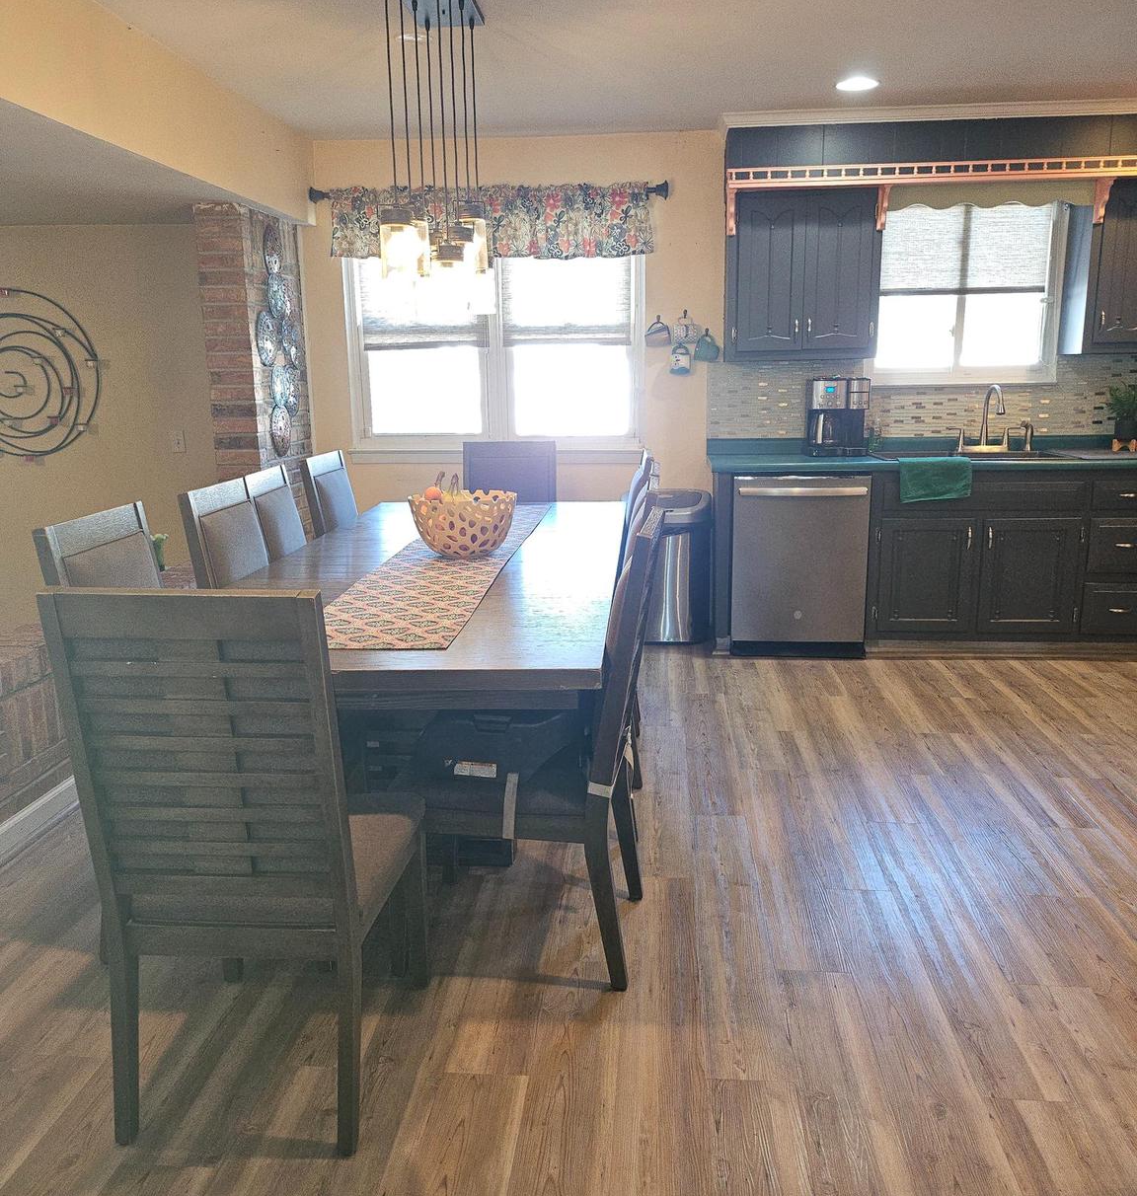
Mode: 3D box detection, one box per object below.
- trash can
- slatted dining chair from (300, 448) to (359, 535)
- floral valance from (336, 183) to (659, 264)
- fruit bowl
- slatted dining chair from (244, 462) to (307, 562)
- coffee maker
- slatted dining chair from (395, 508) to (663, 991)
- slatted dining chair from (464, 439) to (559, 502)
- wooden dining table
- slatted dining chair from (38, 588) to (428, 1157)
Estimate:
[{"bbox_3d":[0.490,-0.147,5.230,0.430,0.715,0.300,0,13,4],"label":"trash can"},{"bbox_3d":[-0.715,-0.066,4.252,0.570,1.025,0.460,0,13,4],"label":"slatted dining chair"},{"bbox_3d":[-0.373,-1.808,5.056,1.576,0.339,0.100,0,13,4],"label":"floral valance"},{"bbox_3d":[-0.336,-0.241,3.371,0.348,0.191,0.348,-1,13,0],"label":"fruit bowl"},{"bbox_3d":[-0.725,0.069,3.630,0.610,1.018,0.469,0,13,5],"label":"slatted dining chair"},{"bbox_3d":[1.286,-0.883,5.061,0.275,0.380,0.255,0,13,4],"label":"coffee maker"},{"bbox_3d":[-0.092,0.317,2.474,0.605,1.018,0.473,1,13,9],"label":"slatted dining chair"},{"bbox_3d":[-0.279,-0.156,4.608,0.469,1.018,0.610,0,13,5],"label":"slatted dining chair"},{"bbox_3d":[-0.368,0.247,3.438,1.070,0.775,2.430,0,13,4],"label":"wooden dining table"},{"bbox_3d":[-0.582,0.442,2.041,0.478,1.030,0.565,0,13,4],"label":"slatted dining chair"}]

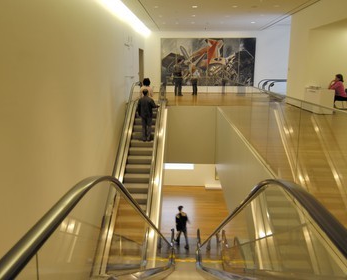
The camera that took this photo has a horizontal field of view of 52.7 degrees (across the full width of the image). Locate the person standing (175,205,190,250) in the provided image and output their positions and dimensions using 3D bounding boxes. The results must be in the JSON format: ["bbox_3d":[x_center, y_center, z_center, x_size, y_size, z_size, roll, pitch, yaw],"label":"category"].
[{"bbox_3d":[0.337,3.482,13.914,0.560,1.770,0.550,-5,12,-23],"label":"person standing"}]

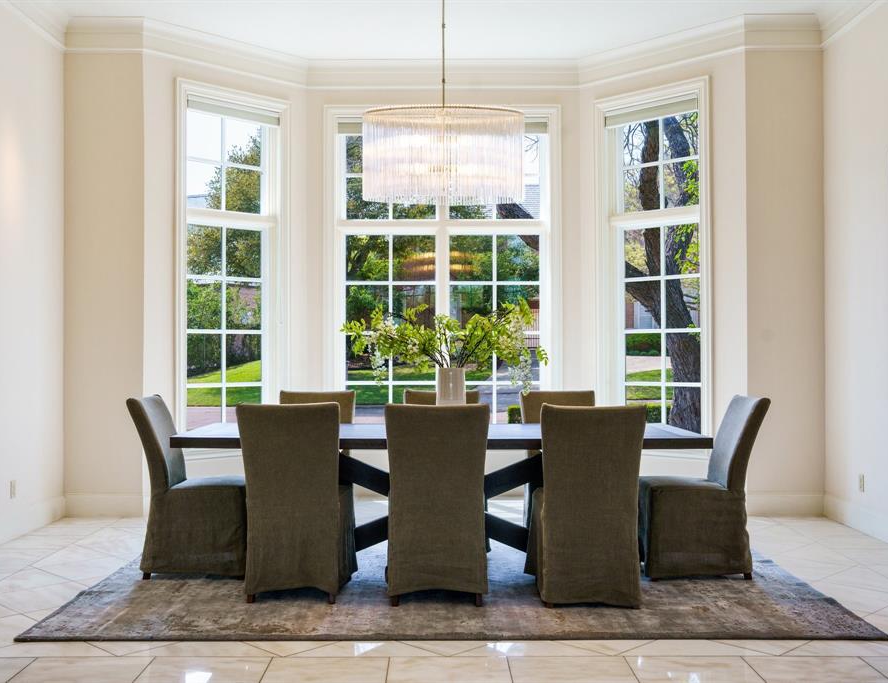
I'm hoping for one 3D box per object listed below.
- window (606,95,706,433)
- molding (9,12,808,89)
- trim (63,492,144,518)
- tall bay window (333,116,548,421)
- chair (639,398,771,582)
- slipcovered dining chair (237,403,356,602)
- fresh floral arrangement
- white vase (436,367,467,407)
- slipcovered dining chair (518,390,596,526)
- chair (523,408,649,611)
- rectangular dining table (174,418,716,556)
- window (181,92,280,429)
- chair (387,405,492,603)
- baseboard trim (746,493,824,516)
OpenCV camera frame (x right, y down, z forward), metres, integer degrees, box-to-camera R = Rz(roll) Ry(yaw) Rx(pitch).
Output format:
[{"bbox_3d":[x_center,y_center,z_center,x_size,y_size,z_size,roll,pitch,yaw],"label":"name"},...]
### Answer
[{"bbox_3d":[1.674,-0.529,7.828,0.120,2.710,0.870,1,-1,-45],"label":"window"},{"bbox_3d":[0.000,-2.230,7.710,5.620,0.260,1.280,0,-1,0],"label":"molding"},{"bbox_3d":[-2.469,1.190,7.206,0.583,0.180,0.025,0,-1,0],"label":"trim"},{"bbox_3d":[-0.004,-0.518,8.337,1.780,2.710,0.120,0,-1,0],"label":"tall bay window"},{"bbox_3d":[1.383,0.765,5.416,0.640,0.945,0.485,0,-1,0],"label":"chair"},{"bbox_3d":[-0.722,0.767,4.940,0.490,0.955,0.640,0,-1,0],"label":"slipcovered dining chair"},{"bbox_3d":[0.000,0.028,5.600,1.160,0.560,0.750,0,-1,0],"label":"fresh floral arrangement"},{"bbox_3d":[0.041,0.320,5.496,0.165,0.344,0.165,0,-1,0],"label":"white vase"},{"bbox_3d":[0.711,0.774,5.988,0.485,0.945,0.640,0,-1,0],"label":"slipcovered dining chair"},{"bbox_3d":[0.671,0.760,4.818,0.495,0.945,0.640,0,-1,0],"label":"chair"},{"bbox_3d":[-0.015,0.878,5.599,2.770,0.765,1.020,0,-1,0],"label":"rectangular dining table"},{"bbox_3d":[-1.675,-0.558,7.878,0.930,2.740,0.130,1,-1,-42],"label":"window"},{"bbox_3d":[-0.029,0.762,4.851,0.485,0.945,0.640,0,-1,0],"label":"chair"},{"bbox_3d":[2.515,1.197,7.305,0.570,0.180,0.025,0,-1,0],"label":"baseboard trim"}]

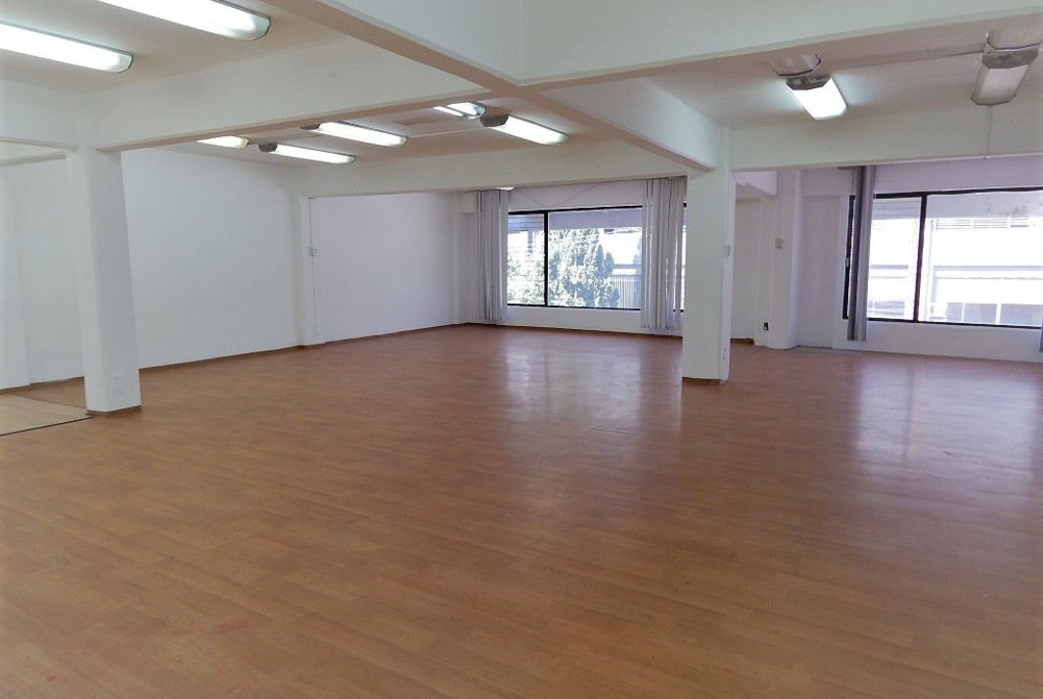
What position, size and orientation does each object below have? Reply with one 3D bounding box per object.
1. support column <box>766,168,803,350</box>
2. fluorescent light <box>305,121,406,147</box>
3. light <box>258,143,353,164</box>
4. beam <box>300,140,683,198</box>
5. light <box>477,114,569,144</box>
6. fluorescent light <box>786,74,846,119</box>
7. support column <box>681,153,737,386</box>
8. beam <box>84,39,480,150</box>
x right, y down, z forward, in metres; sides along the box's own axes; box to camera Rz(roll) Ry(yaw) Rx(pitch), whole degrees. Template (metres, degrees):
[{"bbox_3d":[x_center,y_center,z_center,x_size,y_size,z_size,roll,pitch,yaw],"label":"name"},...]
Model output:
[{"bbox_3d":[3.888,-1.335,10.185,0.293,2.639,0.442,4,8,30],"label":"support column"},{"bbox_3d":[-1.763,-2.326,7.486,0.324,0.098,1.247,4,8,30],"label":"fluorescent light"},{"bbox_3d":[-2.617,-2.414,8.583,0.325,0.078,1.248,4,8,30],"label":"light"},{"bbox_3d":[-0.627,-2.273,8.863,5.798,0.440,0.195,4,8,30],"label":"beam"},{"bbox_3d":[0.046,-2.307,7.326,0.324,0.098,1.247,4,8,30],"label":"light"},{"bbox_3d":[2.463,-2.062,5.730,0.312,0.078,1.274,4,8,30],"label":"fluorescent light"},{"bbox_3d":[2.079,-0.811,7.659,0.436,2.358,0.393,4,8,30],"label":"support column"},{"bbox_3d":[-1.799,-1.744,4.764,3.952,0.440,0.188,4,8,30],"label":"beam"}]

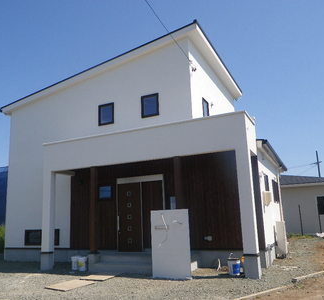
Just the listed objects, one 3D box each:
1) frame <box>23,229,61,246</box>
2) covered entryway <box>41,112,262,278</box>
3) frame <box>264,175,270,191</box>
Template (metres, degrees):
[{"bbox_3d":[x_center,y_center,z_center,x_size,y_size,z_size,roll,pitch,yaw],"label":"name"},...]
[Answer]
[{"bbox_3d":[-4.367,3.196,11.765,1.645,0.572,0.100,-7,-12,24],"label":"frame"},{"bbox_3d":[-0.537,1.445,9.509,6.500,3.890,1.440,-7,-12,24],"label":"covered entryway"},{"bbox_3d":[3.347,1.055,10.338,0.100,0.540,0.820,-7,-12,24],"label":"frame"}]

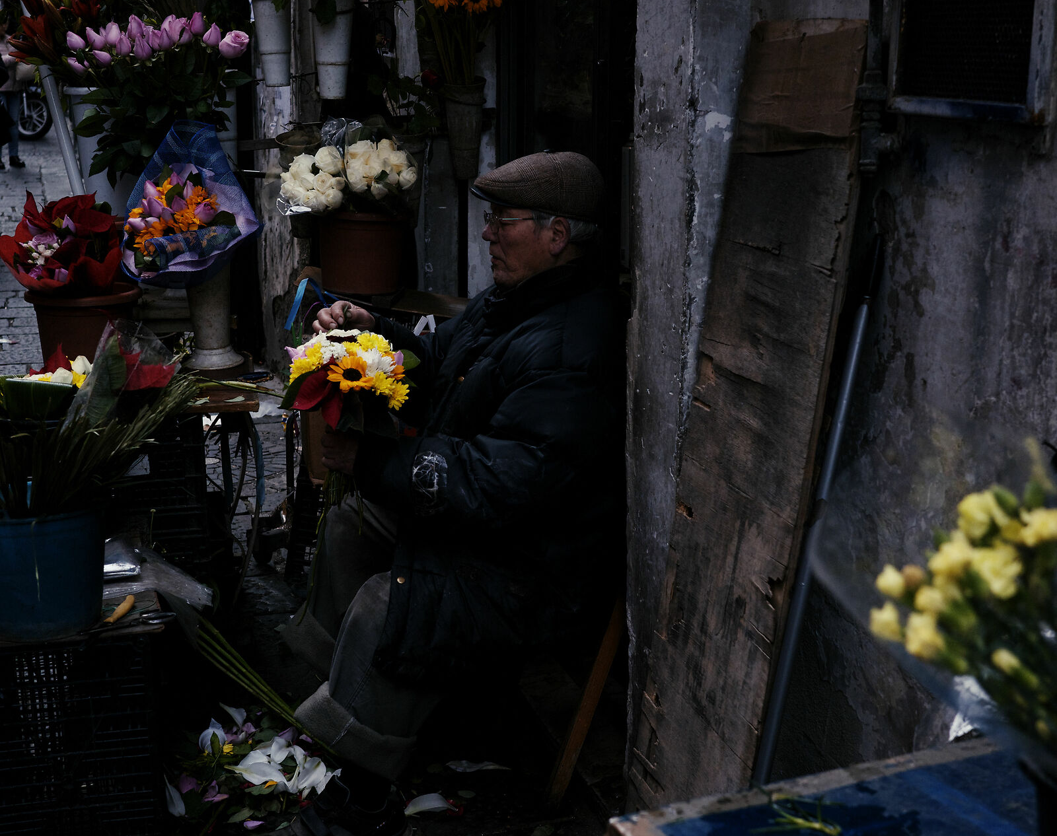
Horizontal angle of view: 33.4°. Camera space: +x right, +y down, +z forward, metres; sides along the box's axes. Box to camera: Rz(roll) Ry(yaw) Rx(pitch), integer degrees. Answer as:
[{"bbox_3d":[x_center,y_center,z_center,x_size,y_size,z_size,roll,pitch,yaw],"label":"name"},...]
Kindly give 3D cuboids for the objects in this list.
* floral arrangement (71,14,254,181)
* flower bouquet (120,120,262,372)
[{"bbox_3d":[-0.831,-0.702,3.959,0.390,0.377,0.330,5,17,17],"label":"floral arrangement"},{"bbox_3d":[-0.695,-0.353,3.642,0.270,0.508,0.250,4,16,14],"label":"flower bouquet"}]

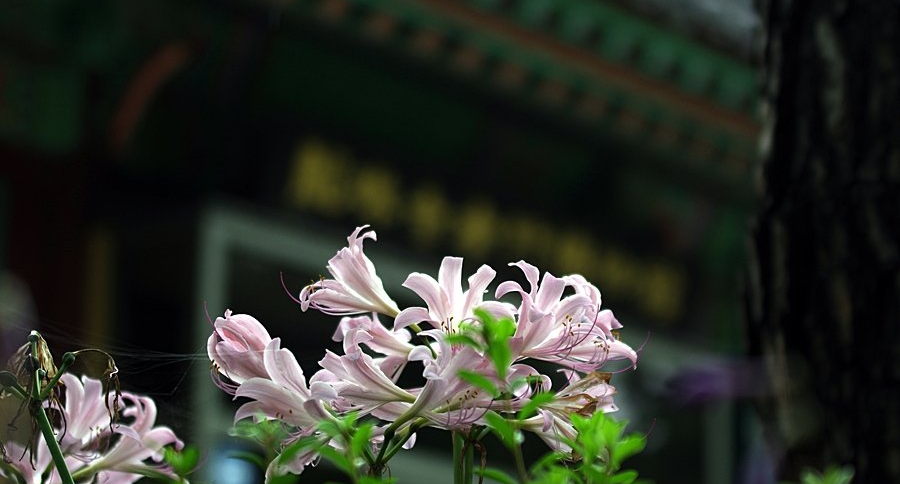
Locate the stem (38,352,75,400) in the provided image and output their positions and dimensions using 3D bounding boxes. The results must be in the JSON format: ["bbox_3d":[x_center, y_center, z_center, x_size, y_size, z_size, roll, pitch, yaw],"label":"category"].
[{"bbox_3d":[-0.297,0.101,1.980,0.010,0.042,0.010,37,0,0],"label":"stem"}]

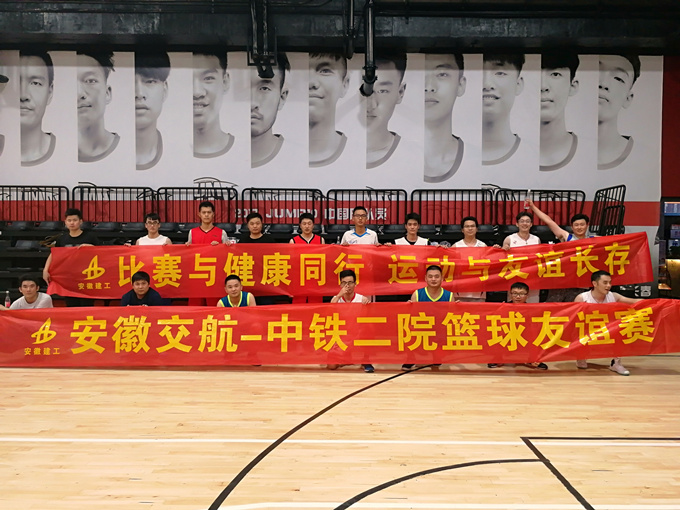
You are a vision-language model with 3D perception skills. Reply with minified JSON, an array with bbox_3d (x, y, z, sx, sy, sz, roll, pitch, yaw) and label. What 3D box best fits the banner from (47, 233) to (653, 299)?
[{"bbox_3d":[0.136,0.122,6.258,7.129,0.767,0.220,0,2,0],"label":"banner"}]

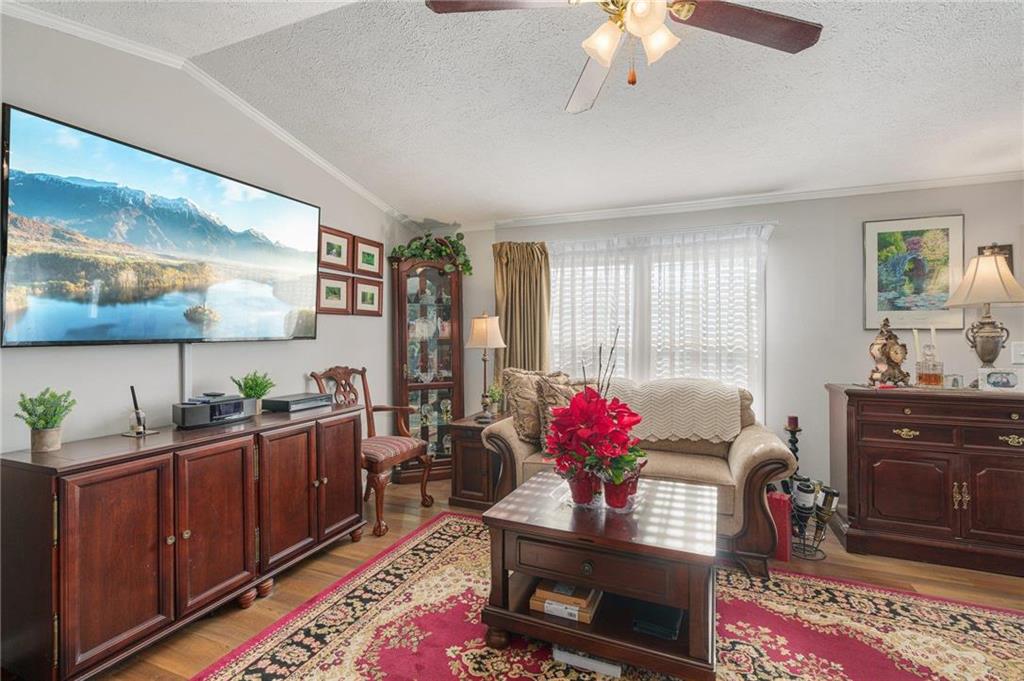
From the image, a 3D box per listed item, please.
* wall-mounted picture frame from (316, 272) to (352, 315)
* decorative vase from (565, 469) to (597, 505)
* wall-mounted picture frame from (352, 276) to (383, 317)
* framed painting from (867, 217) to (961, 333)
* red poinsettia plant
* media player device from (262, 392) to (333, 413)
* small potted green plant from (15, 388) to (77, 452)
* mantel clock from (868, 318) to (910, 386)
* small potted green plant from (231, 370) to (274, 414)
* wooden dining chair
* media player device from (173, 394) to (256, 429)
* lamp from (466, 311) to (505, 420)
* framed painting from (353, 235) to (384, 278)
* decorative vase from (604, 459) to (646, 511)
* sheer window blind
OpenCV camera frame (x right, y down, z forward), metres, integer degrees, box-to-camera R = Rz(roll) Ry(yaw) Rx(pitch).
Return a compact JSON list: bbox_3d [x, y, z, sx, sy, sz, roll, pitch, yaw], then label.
[{"bbox_3d":[-1.233,-0.320,3.206,0.025,0.280,0.320,0,1,22],"label":"wall-mounted picture frame"},{"bbox_3d":[0.296,0.600,1.879,0.110,0.133,0.110,0,1,24],"label":"decorative vase"},{"bbox_3d":[-1.064,-0.317,3.370,0.020,0.268,0.312,0,1,24],"label":"wall-mounted picture frame"},{"bbox_3d":[2.440,-0.402,2.776,0.476,0.676,0.025,0,1,24],"label":"framed painting"},{"bbox_3d":[0.360,0.383,1.854,0.390,0.410,0.340,0,1,24],"label":"red poinsettia plant"},{"bbox_3d":[-1.253,0.360,2.667,0.210,0.060,0.310,0,1,24],"label":"media player device"},{"bbox_3d":[-1.754,0.297,1.722,0.160,0.240,0.170,0,1,22],"label":"small potted green plant"},{"bbox_3d":[2.194,0.079,2.641,0.175,0.385,0.120,0,1,-7],"label":"mantel clock"},{"bbox_3d":[-1.376,0.276,2.425,0.210,0.232,0.215,0,1,24],"label":"small potted green plant"},{"bbox_3d":[-0.929,0.677,3.067,0.600,0.975,0.600,0,1,22],"label":"wooden dining chair"},{"bbox_3d":[-1.449,0.342,2.223,0.160,0.103,0.340,0,1,24],"label":"media player device"},{"bbox_3d":[-0.194,0.189,3.346,0.280,0.790,0.280,0,1,0],"label":"lamp"},{"bbox_3d":[-1.062,-0.611,3.372,0.020,0.266,0.312,0,1,24],"label":"framed painting"},{"bbox_3d":[0.466,0.591,1.862,0.165,0.170,0.165,0,1,22],"label":"decorative vase"},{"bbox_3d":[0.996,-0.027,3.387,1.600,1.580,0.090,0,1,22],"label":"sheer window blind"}]

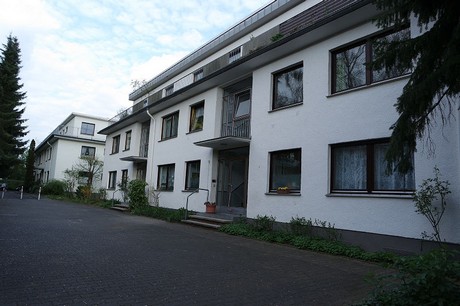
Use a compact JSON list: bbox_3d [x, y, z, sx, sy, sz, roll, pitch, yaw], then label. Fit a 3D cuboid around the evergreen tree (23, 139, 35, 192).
[{"bbox_3d":[-24.829,1.575,38.000,1.100,6.600,1.100,9,-10,-37],"label":"evergreen tree"}]

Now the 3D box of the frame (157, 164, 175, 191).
[{"bbox_3d":[-3.390,1.335,16.432,0.120,1.383,2.044,9,-10,-37],"label":"frame"}]

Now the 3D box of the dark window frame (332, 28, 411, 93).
[{"bbox_3d":[3.567,-2.370,8.052,0.120,1.351,2.139,9,-10,-37],"label":"dark window frame"}]

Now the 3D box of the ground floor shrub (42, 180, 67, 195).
[{"bbox_3d":[-17.164,3.388,30.000,2.050,1.400,1.900,9,-10,-37],"label":"ground floor shrub"}]

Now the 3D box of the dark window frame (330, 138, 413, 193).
[{"bbox_3d":[3.447,0.368,7.658,0.120,1.361,2.139,9,-10,-37],"label":"dark window frame"}]

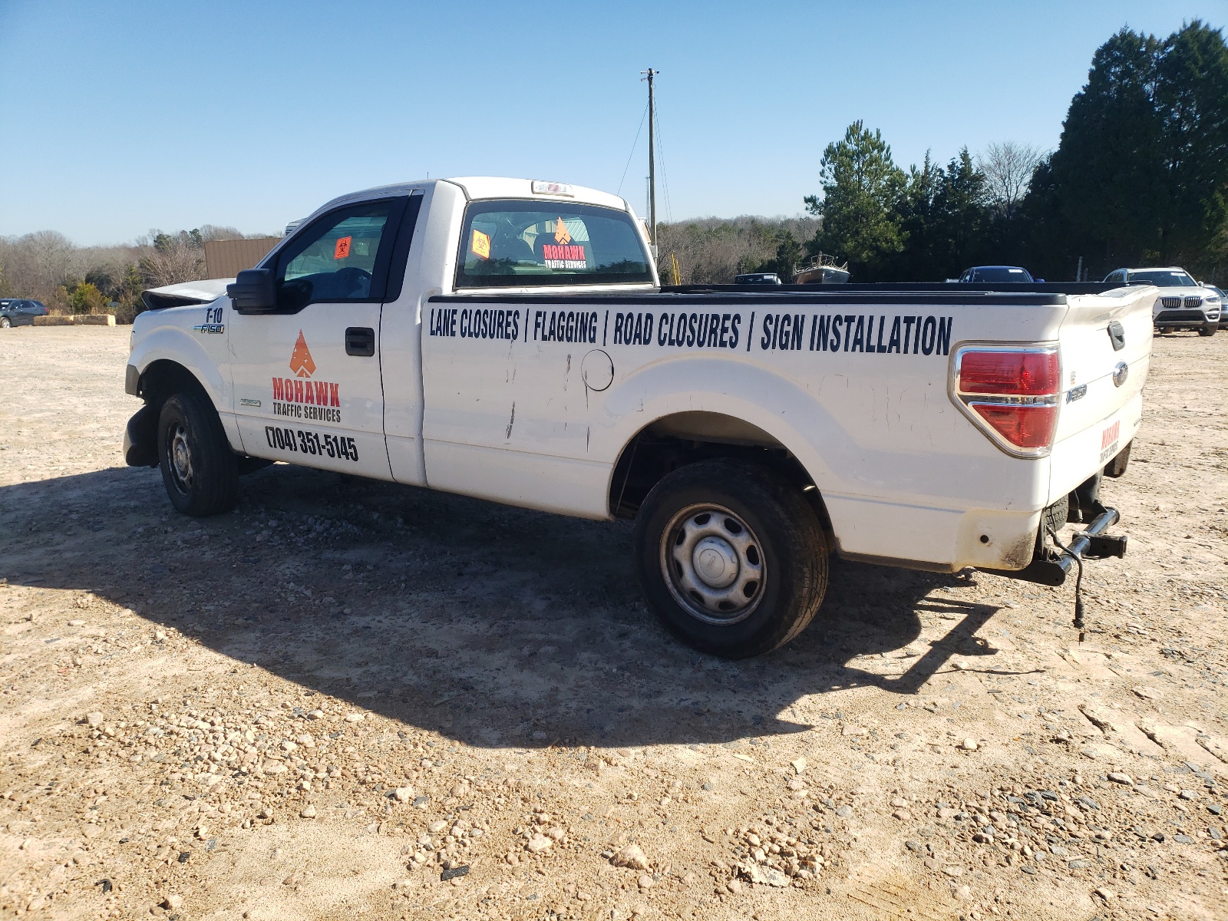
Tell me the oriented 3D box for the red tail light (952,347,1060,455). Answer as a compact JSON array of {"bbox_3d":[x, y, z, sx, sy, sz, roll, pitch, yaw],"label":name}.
[{"bbox_3d":[1.173,-0.188,2.737,0.300,0.312,0.190,7,13,36],"label":"red tail light"}]

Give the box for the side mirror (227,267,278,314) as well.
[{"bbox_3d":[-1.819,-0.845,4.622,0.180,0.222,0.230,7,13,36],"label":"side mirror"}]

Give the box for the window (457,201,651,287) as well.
[{"bbox_3d":[-0.249,-1.111,4.767,0.090,0.420,1.570,-4,7,38],"label":"window"}]

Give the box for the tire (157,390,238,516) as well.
[{"bbox_3d":[-2.543,-0.028,5.656,0.765,0.765,0.240,10,15,43],"label":"tire"}]

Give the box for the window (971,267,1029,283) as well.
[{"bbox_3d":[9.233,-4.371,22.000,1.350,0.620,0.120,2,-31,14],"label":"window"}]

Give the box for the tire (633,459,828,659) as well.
[{"bbox_3d":[0.425,0.358,3.486,0.765,0.760,0.240,7,13,36],"label":"tire"}]

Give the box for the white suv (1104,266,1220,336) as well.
[{"bbox_3d":[13.770,-4.140,23.660,1.920,1.670,4.650,2,11,14],"label":"white suv"}]

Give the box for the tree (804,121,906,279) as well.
[{"bbox_3d":[13.669,-14.100,52.961,5.700,10.220,5.500,2,11,14],"label":"tree"}]

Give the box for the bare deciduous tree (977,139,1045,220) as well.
[{"bbox_3d":[26.734,-16.309,62.983,5.200,10.450,5.200,4,12,22],"label":"bare deciduous tree"}]

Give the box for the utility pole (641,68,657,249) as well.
[{"bbox_3d":[1.650,-11.815,40.992,0.700,10.550,0.500,0,11,2],"label":"utility pole"}]

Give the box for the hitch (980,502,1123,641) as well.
[{"bbox_3d":[1.731,0.397,3.549,0.440,0.380,0.980,7,13,36],"label":"hitch"}]

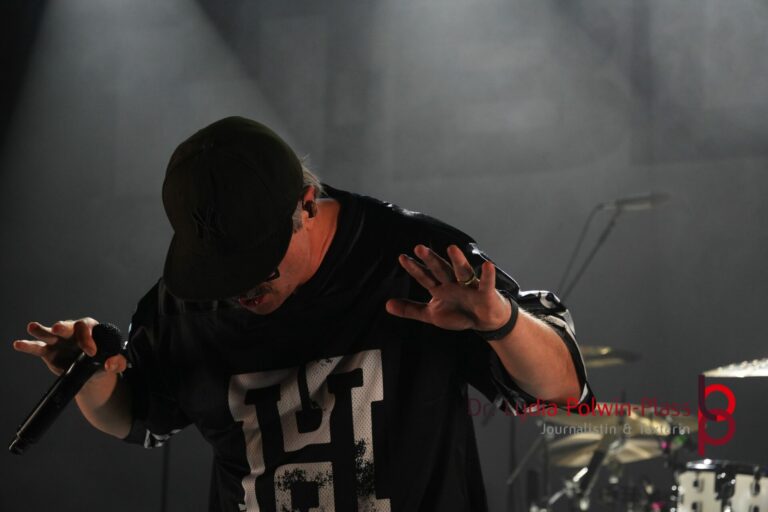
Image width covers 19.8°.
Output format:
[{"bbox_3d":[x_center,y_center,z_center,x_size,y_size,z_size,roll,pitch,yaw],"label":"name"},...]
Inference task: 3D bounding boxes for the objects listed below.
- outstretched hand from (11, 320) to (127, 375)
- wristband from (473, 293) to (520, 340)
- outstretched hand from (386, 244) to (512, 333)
[{"bbox_3d":[-0.447,0.130,3.130,0.135,0.080,0.145,-22,-33,18],"label":"outstretched hand"},{"bbox_3d":[0.155,0.084,3.090,0.056,0.070,0.018,43,0,40],"label":"wristband"},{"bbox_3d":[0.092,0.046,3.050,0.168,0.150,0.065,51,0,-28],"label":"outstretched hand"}]

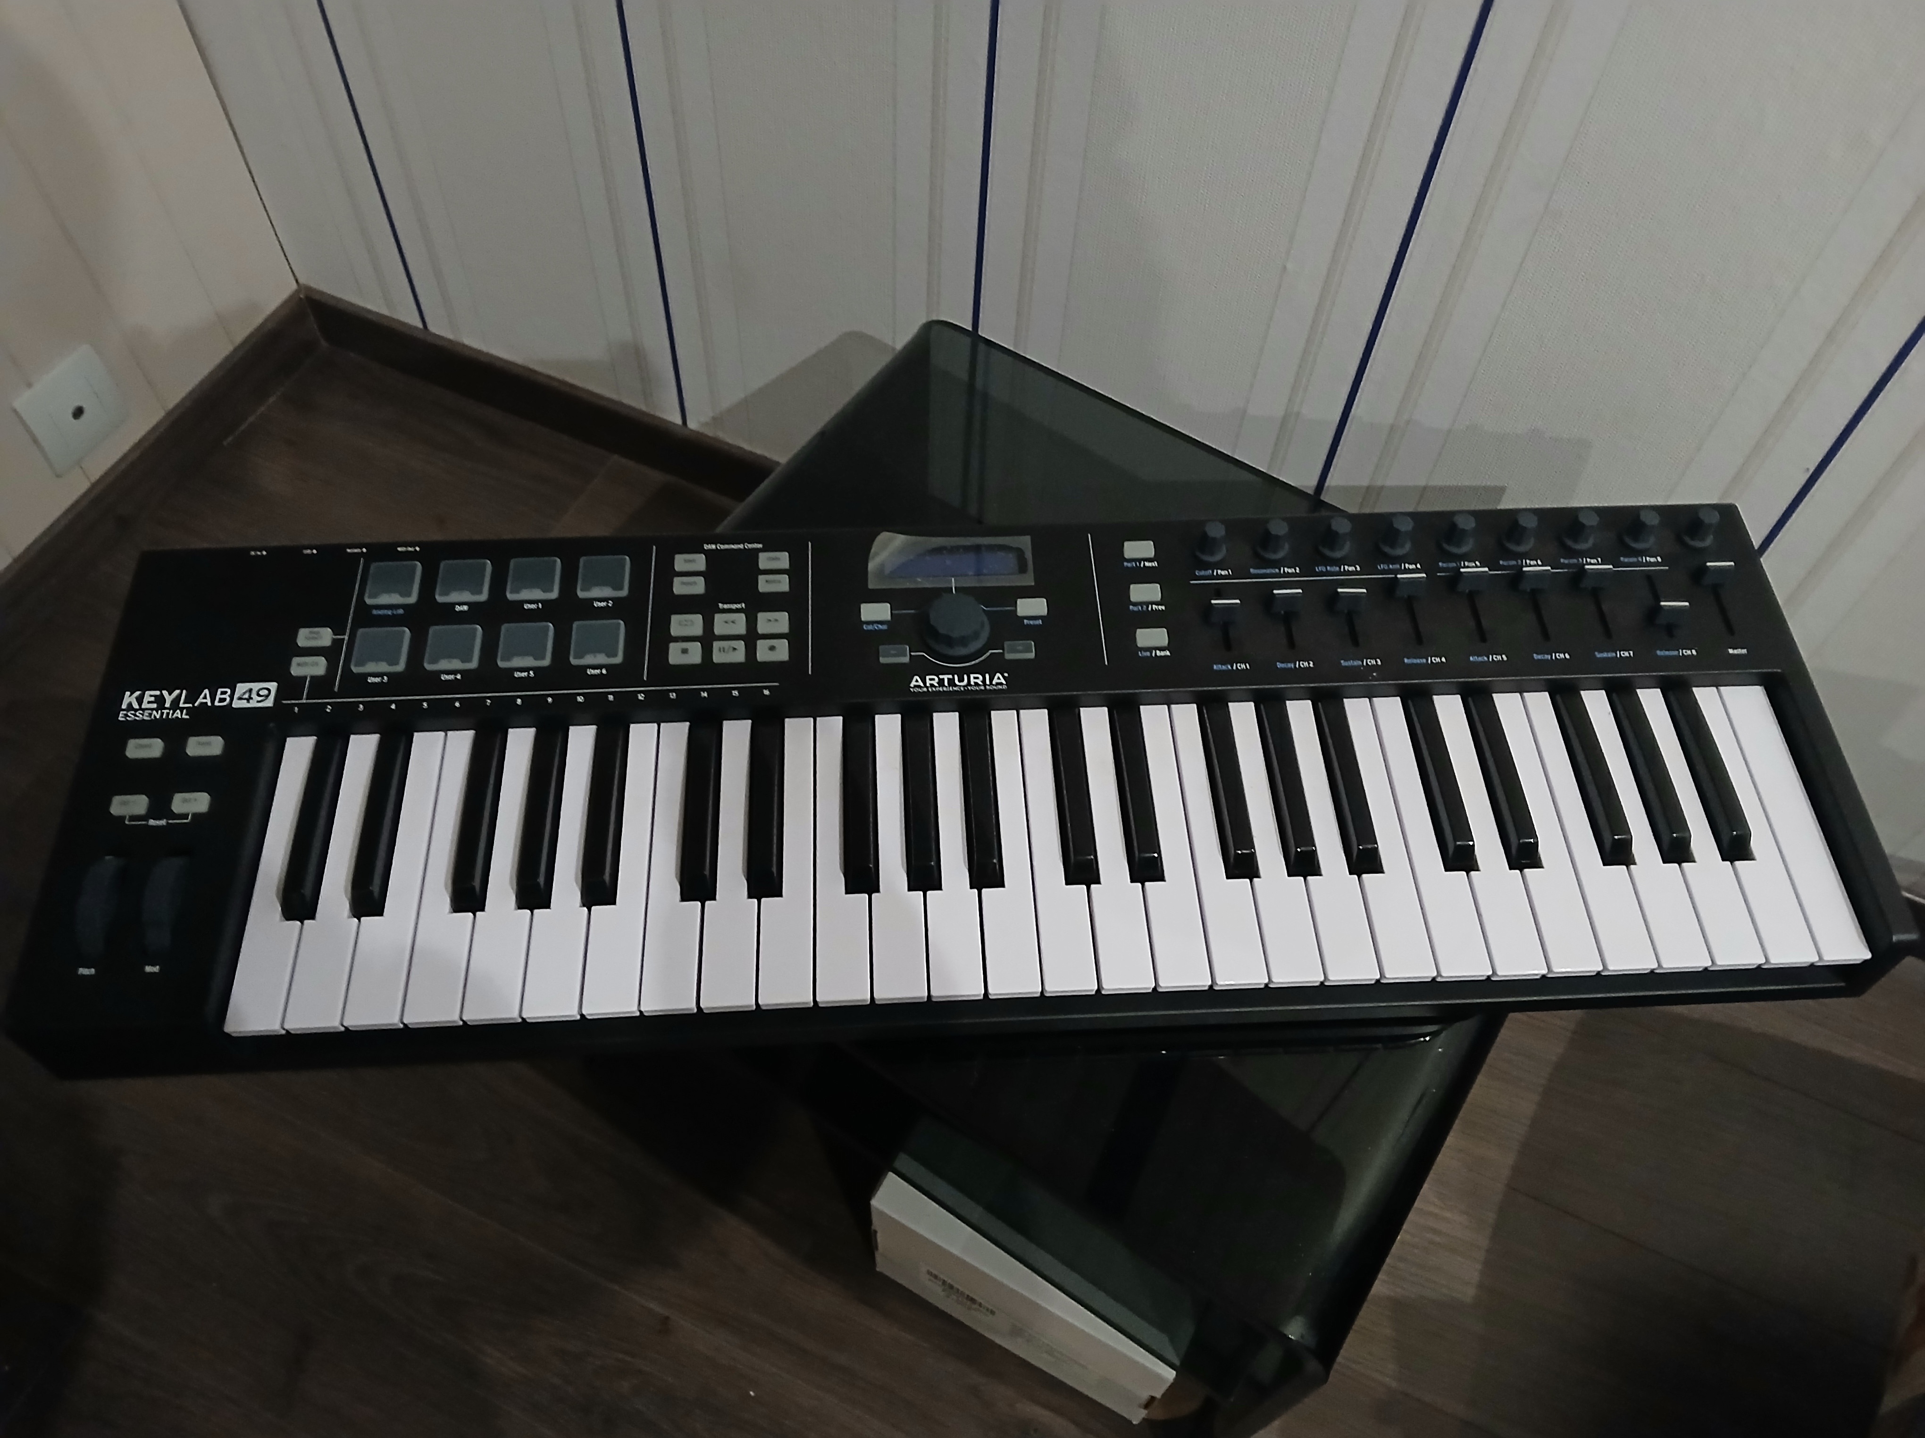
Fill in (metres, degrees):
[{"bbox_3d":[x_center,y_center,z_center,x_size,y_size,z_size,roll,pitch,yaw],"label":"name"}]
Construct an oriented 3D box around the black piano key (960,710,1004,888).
[{"bbox_3d":[0.008,0.032,0.636,0.014,0.011,0.089,-2,59,-3],"label":"black piano key"}]

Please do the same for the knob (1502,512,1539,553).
[{"bbox_3d":[0.271,-0.091,0.698,0.015,0.017,0.015,-2,59,-3],"label":"knob"}]

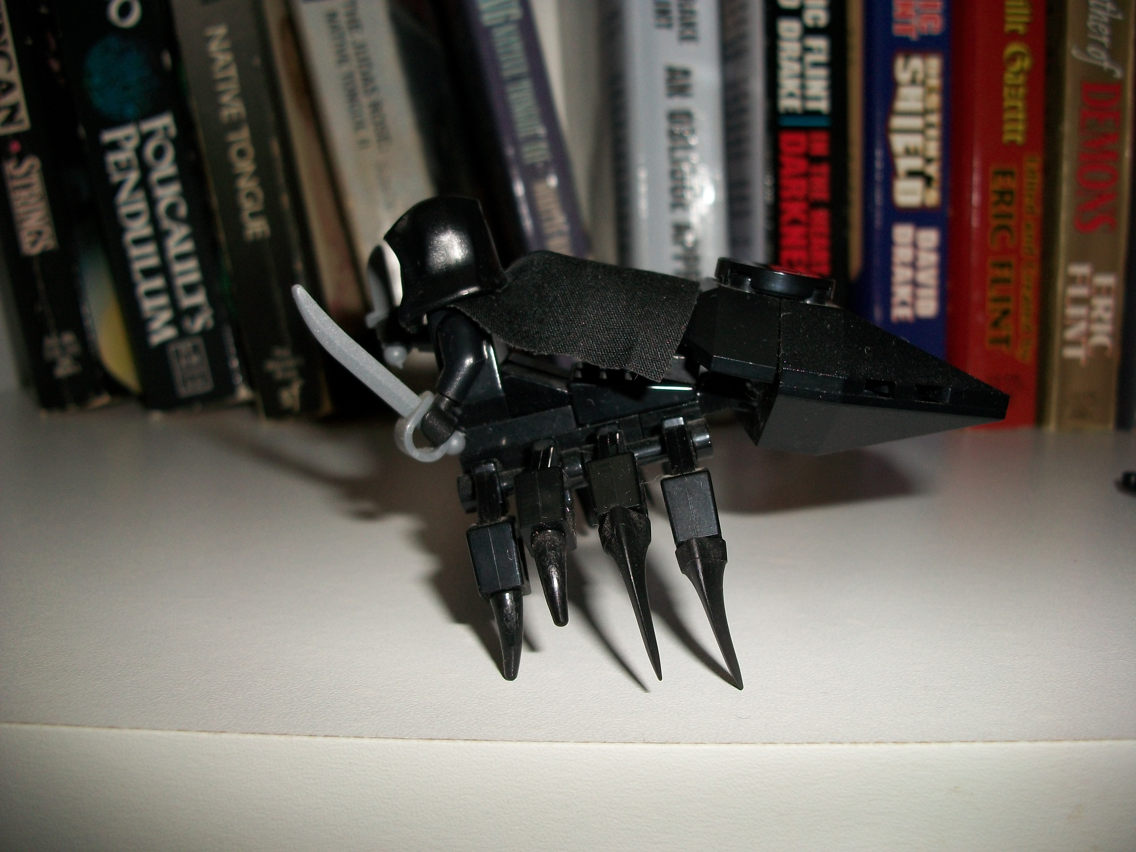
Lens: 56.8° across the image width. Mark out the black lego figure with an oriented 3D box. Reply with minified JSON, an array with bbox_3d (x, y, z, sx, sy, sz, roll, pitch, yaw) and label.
[{"bbox_3d":[0.011,0.000,0.141,0.092,0.058,0.050,1,9,6],"label":"black lego figure"}]

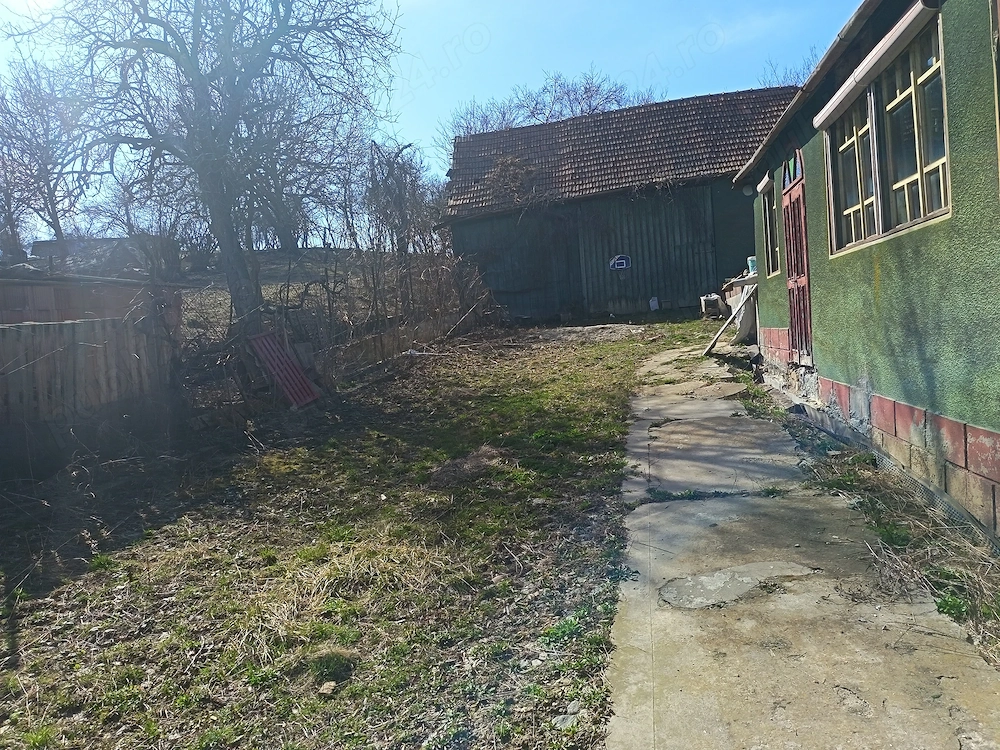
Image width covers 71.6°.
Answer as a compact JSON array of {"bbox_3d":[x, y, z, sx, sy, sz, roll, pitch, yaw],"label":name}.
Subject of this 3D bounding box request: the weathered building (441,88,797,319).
[{"bbox_3d":[4.279,-5.225,22.153,11.000,6.480,5.800,-4,4,12],"label":"weathered building"}]

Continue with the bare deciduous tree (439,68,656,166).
[{"bbox_3d":[2.024,-9.007,31.940,10.000,10.170,9.500,-4,4,12],"label":"bare deciduous tree"}]

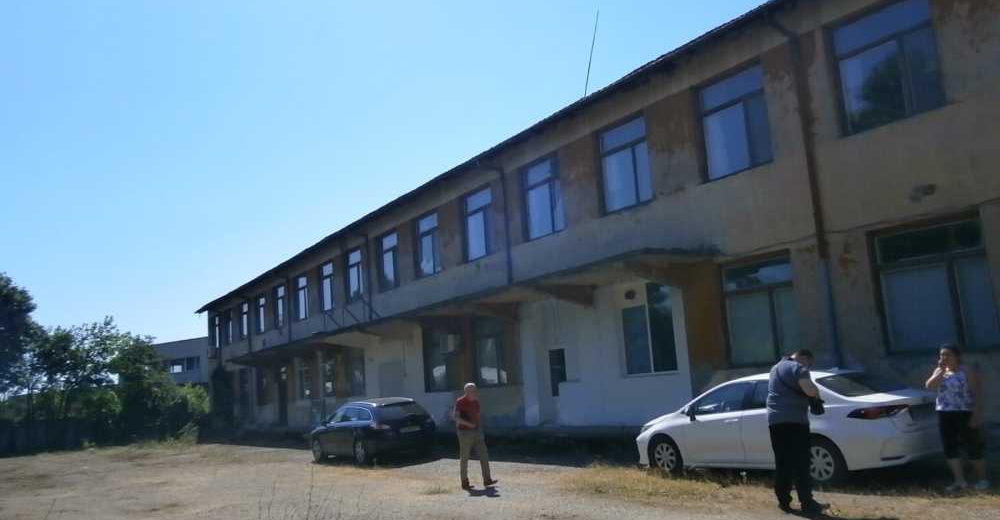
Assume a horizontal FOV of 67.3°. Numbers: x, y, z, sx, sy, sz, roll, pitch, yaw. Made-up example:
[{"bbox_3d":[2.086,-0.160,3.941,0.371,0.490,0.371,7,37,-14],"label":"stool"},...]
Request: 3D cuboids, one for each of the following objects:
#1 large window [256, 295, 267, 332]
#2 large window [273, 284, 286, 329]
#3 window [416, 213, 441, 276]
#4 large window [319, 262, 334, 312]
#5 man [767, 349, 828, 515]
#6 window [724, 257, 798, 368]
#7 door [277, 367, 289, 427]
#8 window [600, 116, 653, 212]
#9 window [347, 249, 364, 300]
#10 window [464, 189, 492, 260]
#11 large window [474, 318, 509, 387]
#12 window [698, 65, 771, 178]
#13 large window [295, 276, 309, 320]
[{"bbox_3d":[-12.325,2.775,38.799,0.130,1.840,1.480,3,-12,-34],"label":"large window"},{"bbox_3d":[-10.882,2.259,37.043,0.130,1.900,1.620,3,-12,-34],"label":"large window"},{"bbox_3d":[-2.368,-0.487,24.710,0.130,1.900,1.620,3,-12,-34],"label":"window"},{"bbox_3d":[-7.794,1.242,34.242,0.160,2.230,1.750,5,-13,-34],"label":"large window"},{"bbox_3d":[3.205,1.824,8.093,0.560,1.702,0.520,0,-10,-18],"label":"man"},{"bbox_3d":[4.837,0.995,13.974,0.130,1.860,1.620,3,-12,-34],"label":"window"},{"bbox_3d":[-10.999,6.929,38.312,0.150,2.970,1.670,5,-13,-34],"label":"door"},{"bbox_3d":[2.787,-2.121,16.762,0.130,1.840,1.480,3,-12,-34],"label":"window"},{"bbox_3d":[-5.585,0.576,28.970,0.130,1.840,1.480,3,-12,-34],"label":"window"},{"bbox_3d":[-0.686,-1.082,23.900,0.160,2.230,1.600,5,-13,-34],"label":"window"},{"bbox_3d":[-0.258,2.597,20.937,0.130,1.820,1.480,3,-12,-34],"label":"large window"},{"bbox_3d":[4.570,-2.640,14.652,0.130,1.900,1.620,3,-12,-34],"label":"window"},{"bbox_3d":[-9.580,1.819,36.842,0.160,2.240,1.790,5,-13,-34],"label":"large window"}]

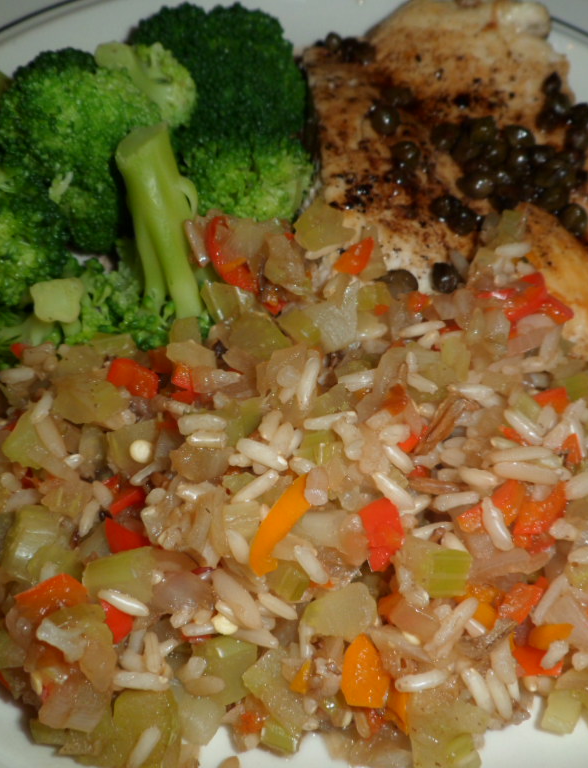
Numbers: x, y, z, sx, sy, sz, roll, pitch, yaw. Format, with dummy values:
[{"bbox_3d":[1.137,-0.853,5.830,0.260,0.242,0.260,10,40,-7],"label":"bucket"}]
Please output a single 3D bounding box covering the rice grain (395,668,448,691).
[{"bbox_3d":[0.020,0.046,0.125,0.009,0.003,0.003,-11,59,-11],"label":"rice grain"}]

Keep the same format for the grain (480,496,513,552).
[{"bbox_3d":[0.034,0.024,0.135,0.003,0.003,0.010,-13,59,-11],"label":"grain"}]

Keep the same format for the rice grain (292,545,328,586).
[{"bbox_3d":[0.003,0.029,0.129,0.003,0.002,0.008,-34,65,-22],"label":"rice grain"}]

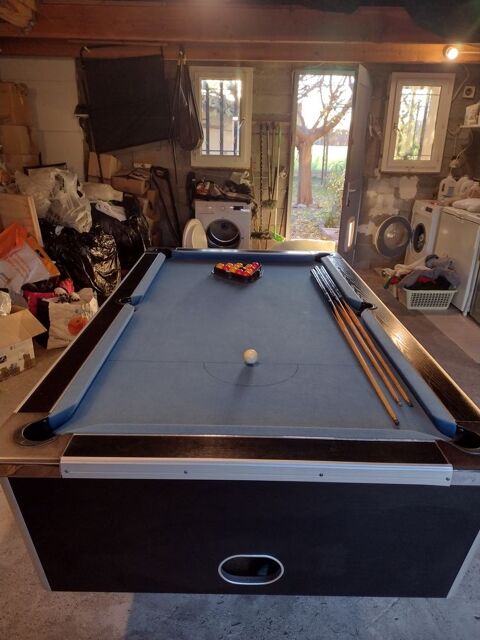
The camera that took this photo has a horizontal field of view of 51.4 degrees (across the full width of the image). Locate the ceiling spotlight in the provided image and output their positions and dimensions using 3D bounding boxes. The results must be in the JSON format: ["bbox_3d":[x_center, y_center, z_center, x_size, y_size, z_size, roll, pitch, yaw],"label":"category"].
[{"bbox_3d":[2.201,-2.733,5.115,0.140,0.140,0.130,1,20,-1],"label":"ceiling spotlight"}]

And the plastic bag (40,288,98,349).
[{"bbox_3d":[-1.286,-0.035,3.769,0.400,0.410,0.200,-10,23,-30],"label":"plastic bag"}]

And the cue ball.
[{"bbox_3d":[0.036,0.120,1.652,0.050,0.050,0.050,1,20,-1],"label":"cue ball"}]

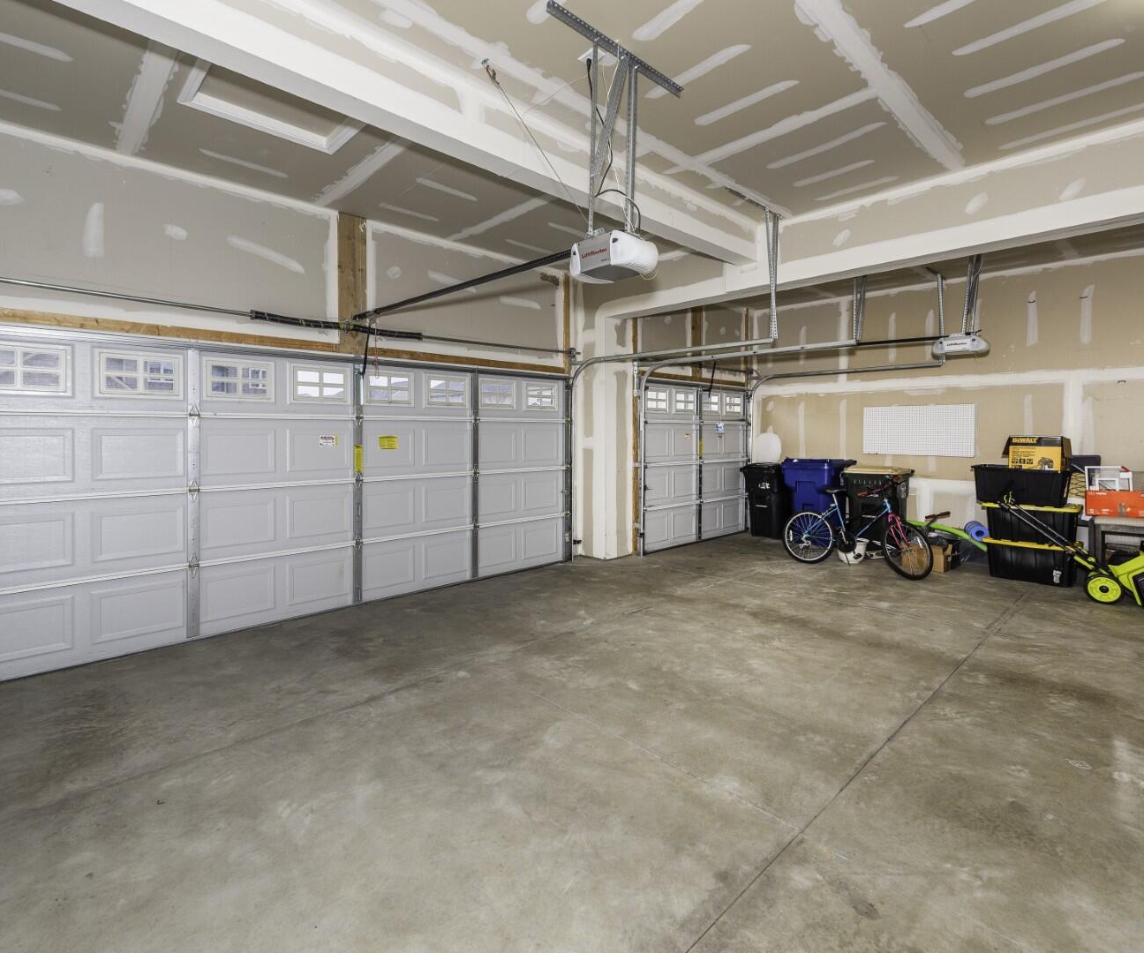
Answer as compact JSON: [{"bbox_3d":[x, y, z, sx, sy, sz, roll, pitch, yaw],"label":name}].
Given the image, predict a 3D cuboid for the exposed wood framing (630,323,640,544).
[{"bbox_3d":[0.795,-0.545,6.880,0.105,2.970,0.050,-4,6,-42],"label":"exposed wood framing"}]

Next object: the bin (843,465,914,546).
[{"bbox_3d":[3.800,0.434,6.900,0.720,1.060,0.600,-4,6,-43],"label":"bin"}]

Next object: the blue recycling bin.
[{"bbox_3d":[3.325,0.346,7.450,0.760,1.130,0.680,-4,6,-43],"label":"blue recycling bin"}]

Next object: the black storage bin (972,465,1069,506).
[{"bbox_3d":[4.537,0.090,5.601,0.510,0.370,0.750,-4,6,-43],"label":"black storage bin"}]

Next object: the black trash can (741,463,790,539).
[{"bbox_3d":[2.784,0.327,7.796,0.620,1.020,0.590,-4,6,-43],"label":"black trash can"}]

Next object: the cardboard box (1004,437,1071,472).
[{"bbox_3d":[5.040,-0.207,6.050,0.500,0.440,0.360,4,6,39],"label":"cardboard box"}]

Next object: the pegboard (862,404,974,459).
[{"bbox_3d":[4.185,-0.560,6.756,0.020,0.620,1.220,-4,6,-43],"label":"pegboard"}]

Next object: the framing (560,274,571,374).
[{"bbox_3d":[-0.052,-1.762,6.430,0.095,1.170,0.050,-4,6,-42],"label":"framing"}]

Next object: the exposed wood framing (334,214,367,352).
[{"bbox_3d":[-1.894,-1.640,4.778,0.245,1.170,0.045,-4,6,-43],"label":"exposed wood framing"}]

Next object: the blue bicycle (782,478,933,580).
[{"bbox_3d":[3.065,0.520,6.060,1.560,0.980,0.550,5,6,41],"label":"blue bicycle"}]

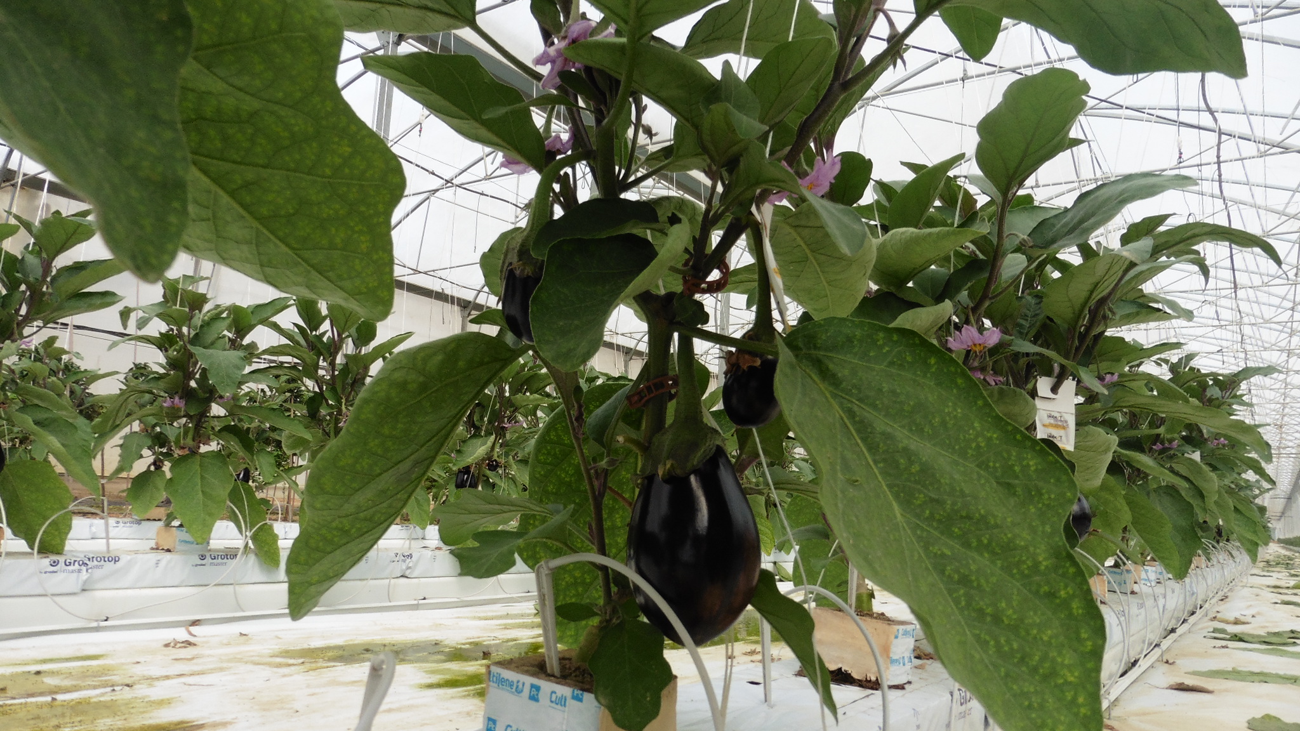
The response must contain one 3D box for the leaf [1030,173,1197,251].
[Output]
[{"bbox_3d":[0.537,-0.182,1.050,0.197,0.040,0.080,-22,23,6],"label":"leaf"}]

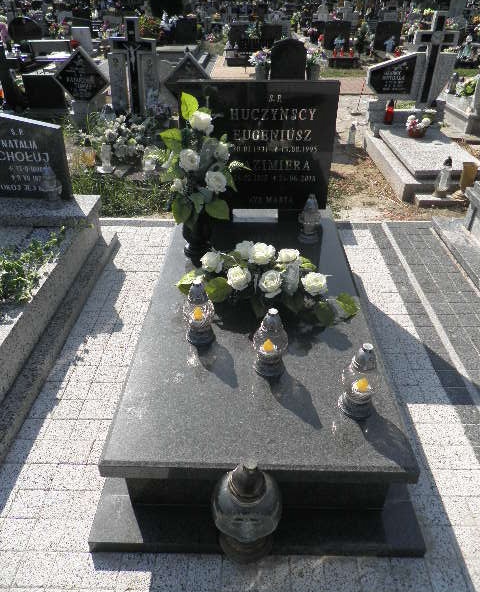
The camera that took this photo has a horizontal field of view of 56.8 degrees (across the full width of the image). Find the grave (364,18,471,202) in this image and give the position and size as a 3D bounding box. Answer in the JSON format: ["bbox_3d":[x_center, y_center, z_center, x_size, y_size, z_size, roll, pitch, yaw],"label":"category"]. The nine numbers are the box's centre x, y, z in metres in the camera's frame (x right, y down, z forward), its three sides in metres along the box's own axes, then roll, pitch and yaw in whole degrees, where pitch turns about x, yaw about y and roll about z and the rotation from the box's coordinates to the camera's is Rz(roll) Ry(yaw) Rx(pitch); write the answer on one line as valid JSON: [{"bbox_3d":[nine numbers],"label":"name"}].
[{"bbox_3d":[1.745,-1.745,3.957,0.840,1.240,1.600,1,35,1],"label":"grave"}]

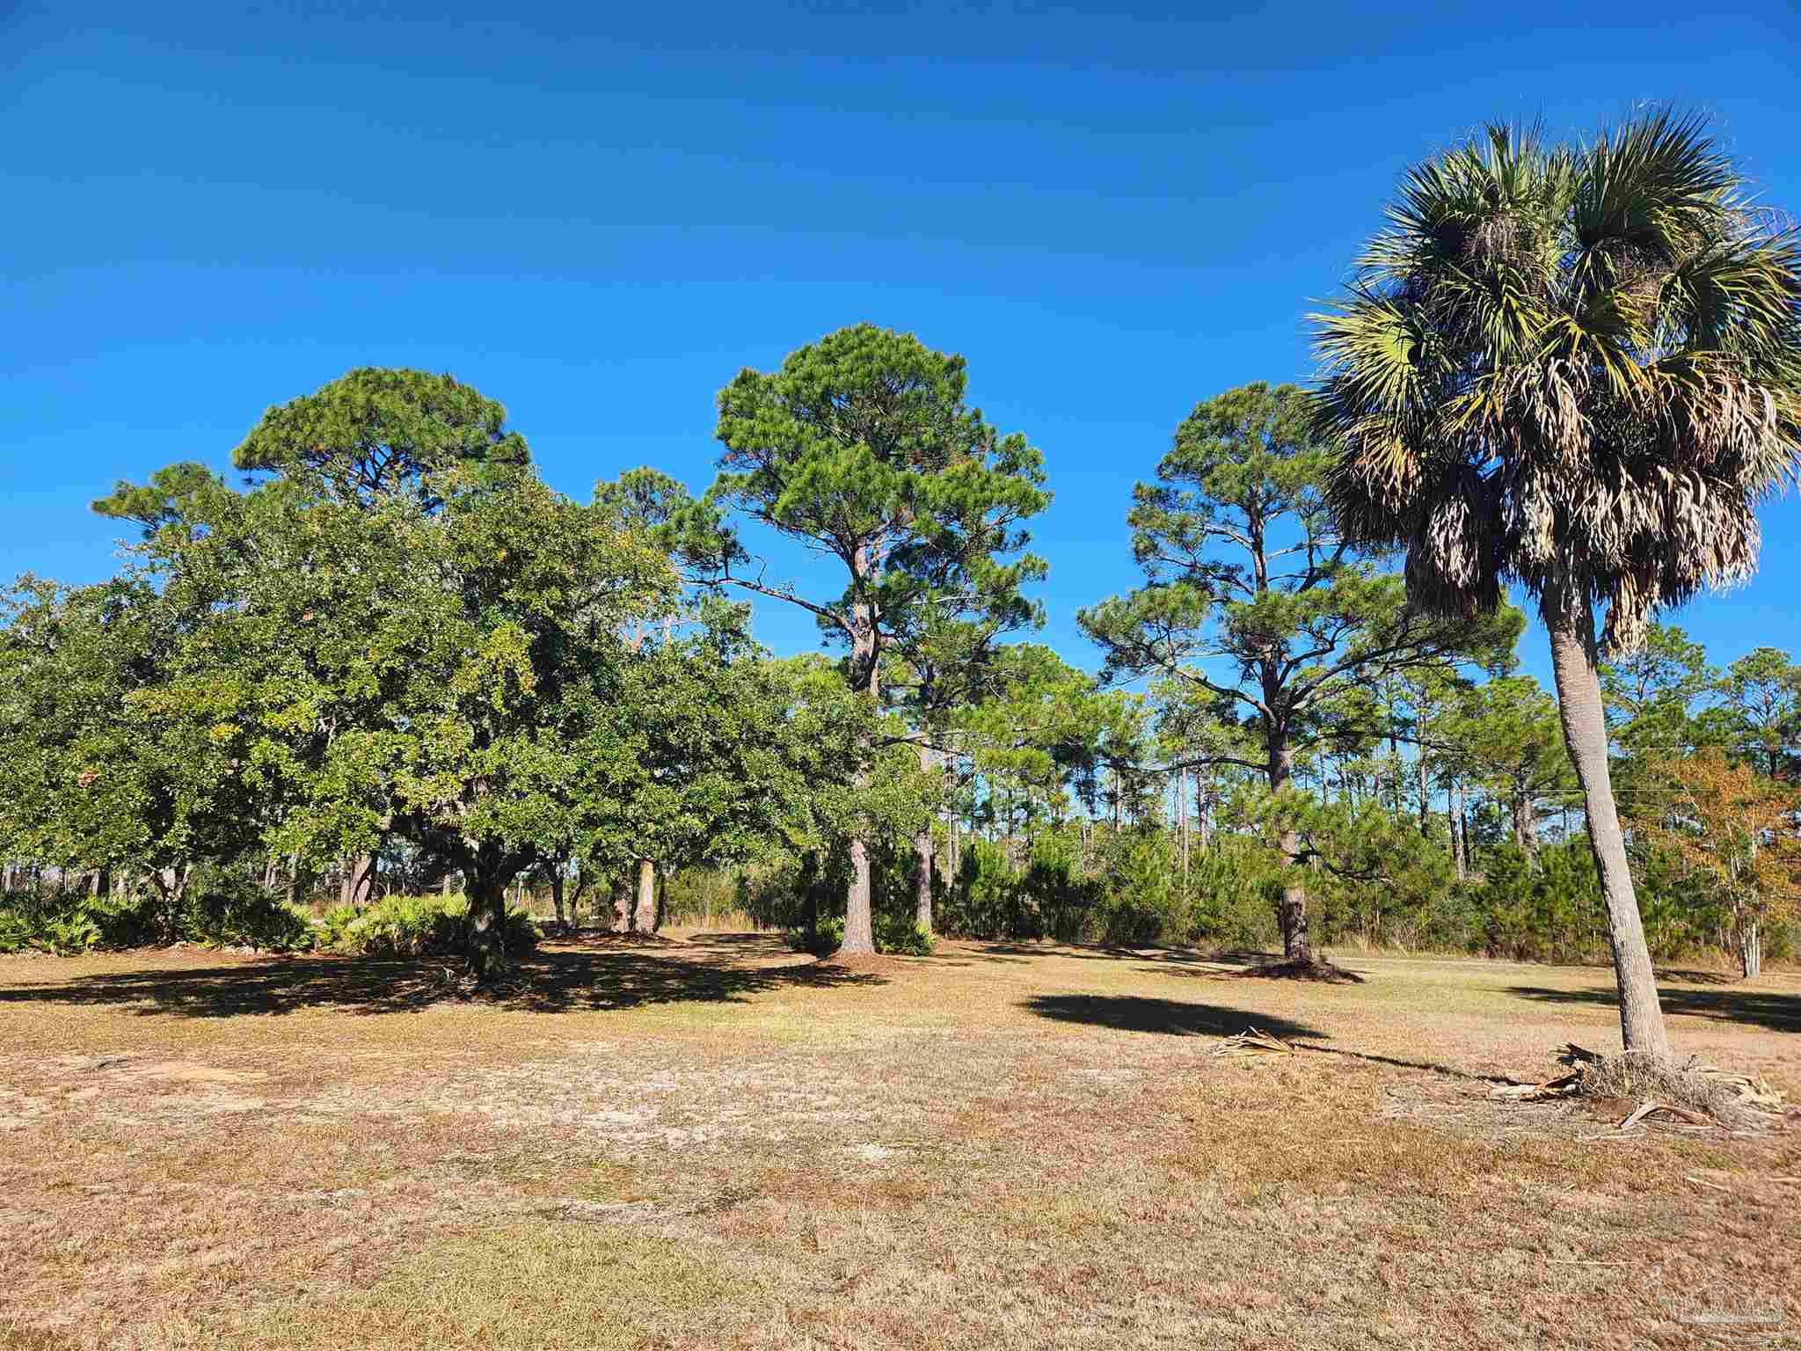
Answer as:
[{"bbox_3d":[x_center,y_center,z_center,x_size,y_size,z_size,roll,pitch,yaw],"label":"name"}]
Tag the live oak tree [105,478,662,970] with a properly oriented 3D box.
[{"bbox_3d":[-8.908,0.803,22.043,9.300,9.200,8.800,0,-10,0],"label":"live oak tree"}]

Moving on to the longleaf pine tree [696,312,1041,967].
[{"bbox_3d":[-0.640,-0.879,27.812,7.800,14.500,7.400,0,-10,0],"label":"longleaf pine tree"}]

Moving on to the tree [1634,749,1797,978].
[{"bbox_3d":[14.458,3.308,21.274,3.000,4.000,2.900,0,-10,0],"label":"tree"}]

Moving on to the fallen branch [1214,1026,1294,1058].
[{"bbox_3d":[3.418,3.529,11.580,0.800,0.230,0.500,0,-10,0],"label":"fallen branch"}]

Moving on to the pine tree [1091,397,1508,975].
[{"bbox_3d":[7.200,-0.143,22.726,7.700,11.300,7.300,0,-10,0],"label":"pine tree"}]

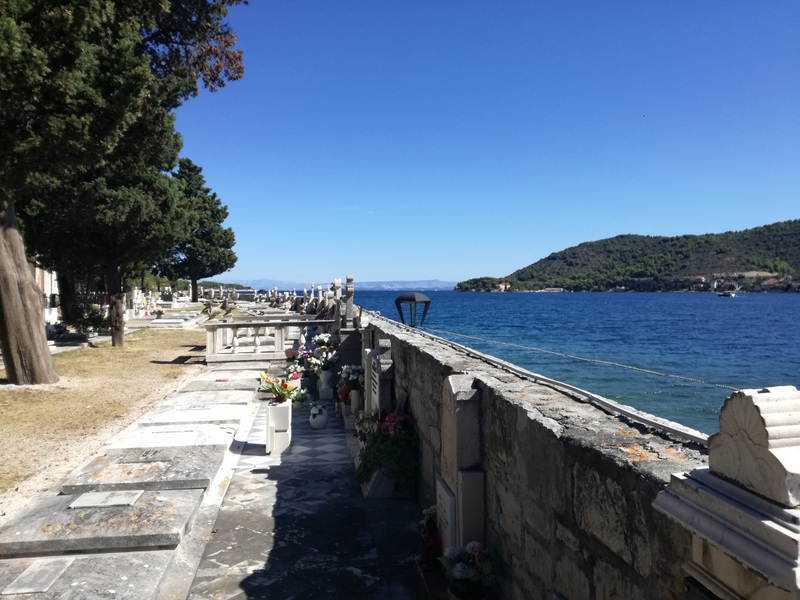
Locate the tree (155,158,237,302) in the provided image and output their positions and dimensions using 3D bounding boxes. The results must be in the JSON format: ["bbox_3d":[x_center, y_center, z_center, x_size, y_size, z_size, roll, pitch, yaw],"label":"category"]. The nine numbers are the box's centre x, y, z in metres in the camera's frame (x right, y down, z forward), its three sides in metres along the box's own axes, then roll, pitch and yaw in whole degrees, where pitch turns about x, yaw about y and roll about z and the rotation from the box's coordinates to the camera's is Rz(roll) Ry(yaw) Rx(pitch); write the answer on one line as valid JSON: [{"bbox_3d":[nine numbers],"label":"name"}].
[{"bbox_3d":[-17.697,-6.014,54.000,7.100,12.500,7.100,0,1,10],"label":"tree"}]

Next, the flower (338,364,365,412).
[{"bbox_3d":[-0.577,1.076,7.500,0.300,0.580,0.300,0,1,10],"label":"flower"}]

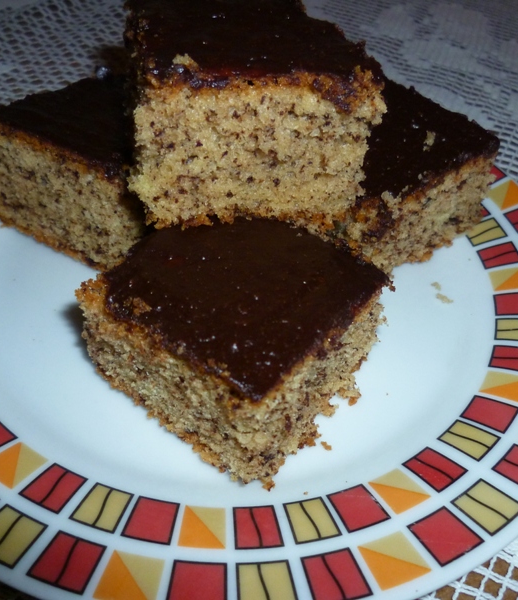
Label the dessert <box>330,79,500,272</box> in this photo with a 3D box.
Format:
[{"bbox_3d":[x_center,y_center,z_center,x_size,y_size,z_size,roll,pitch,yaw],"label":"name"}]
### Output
[{"bbox_3d":[0.039,-0.041,0.216,0.051,0.033,0.051,-29,52,-19],"label":"dessert"}]

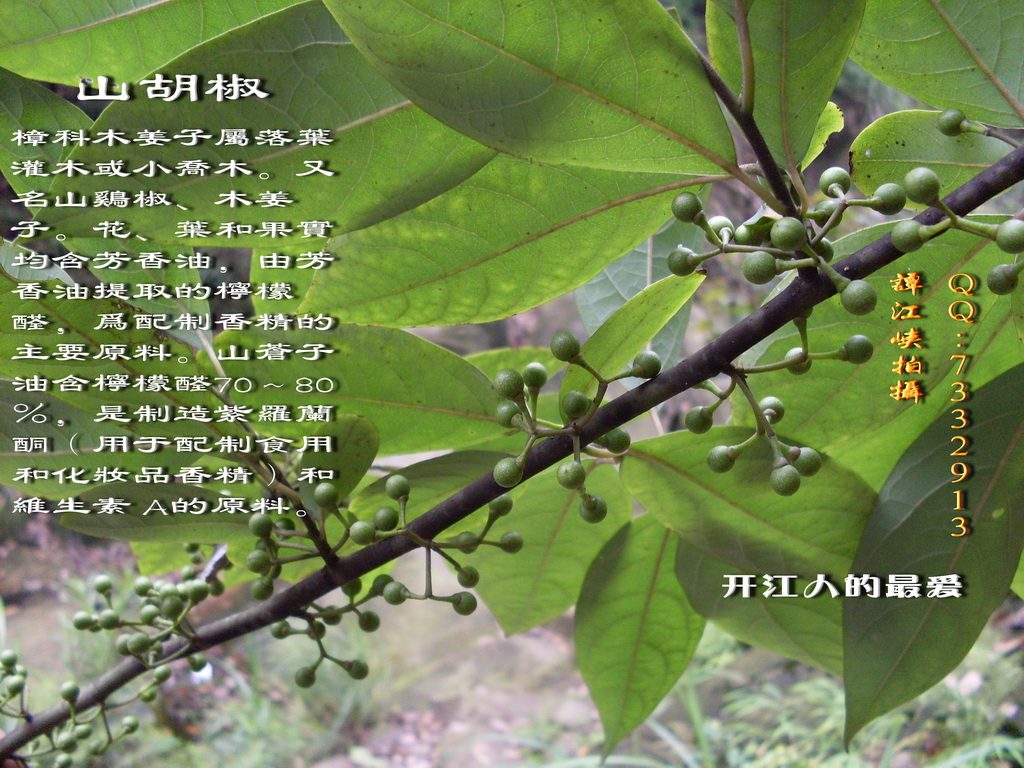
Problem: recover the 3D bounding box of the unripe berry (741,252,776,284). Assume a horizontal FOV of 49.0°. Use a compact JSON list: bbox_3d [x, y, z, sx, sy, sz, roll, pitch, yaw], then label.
[{"bbox_3d":[0.044,-0.021,0.202,0.006,0.006,0.006,0,10,0],"label":"unripe berry"}]

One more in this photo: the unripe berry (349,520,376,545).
[{"bbox_3d":[-0.036,0.036,0.272,0.006,0.006,0.006,0,10,0],"label":"unripe berry"}]

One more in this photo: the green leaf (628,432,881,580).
[{"bbox_3d":[0.066,0.033,0.289,0.092,0.039,0.012,25,24,-14],"label":"green leaf"}]

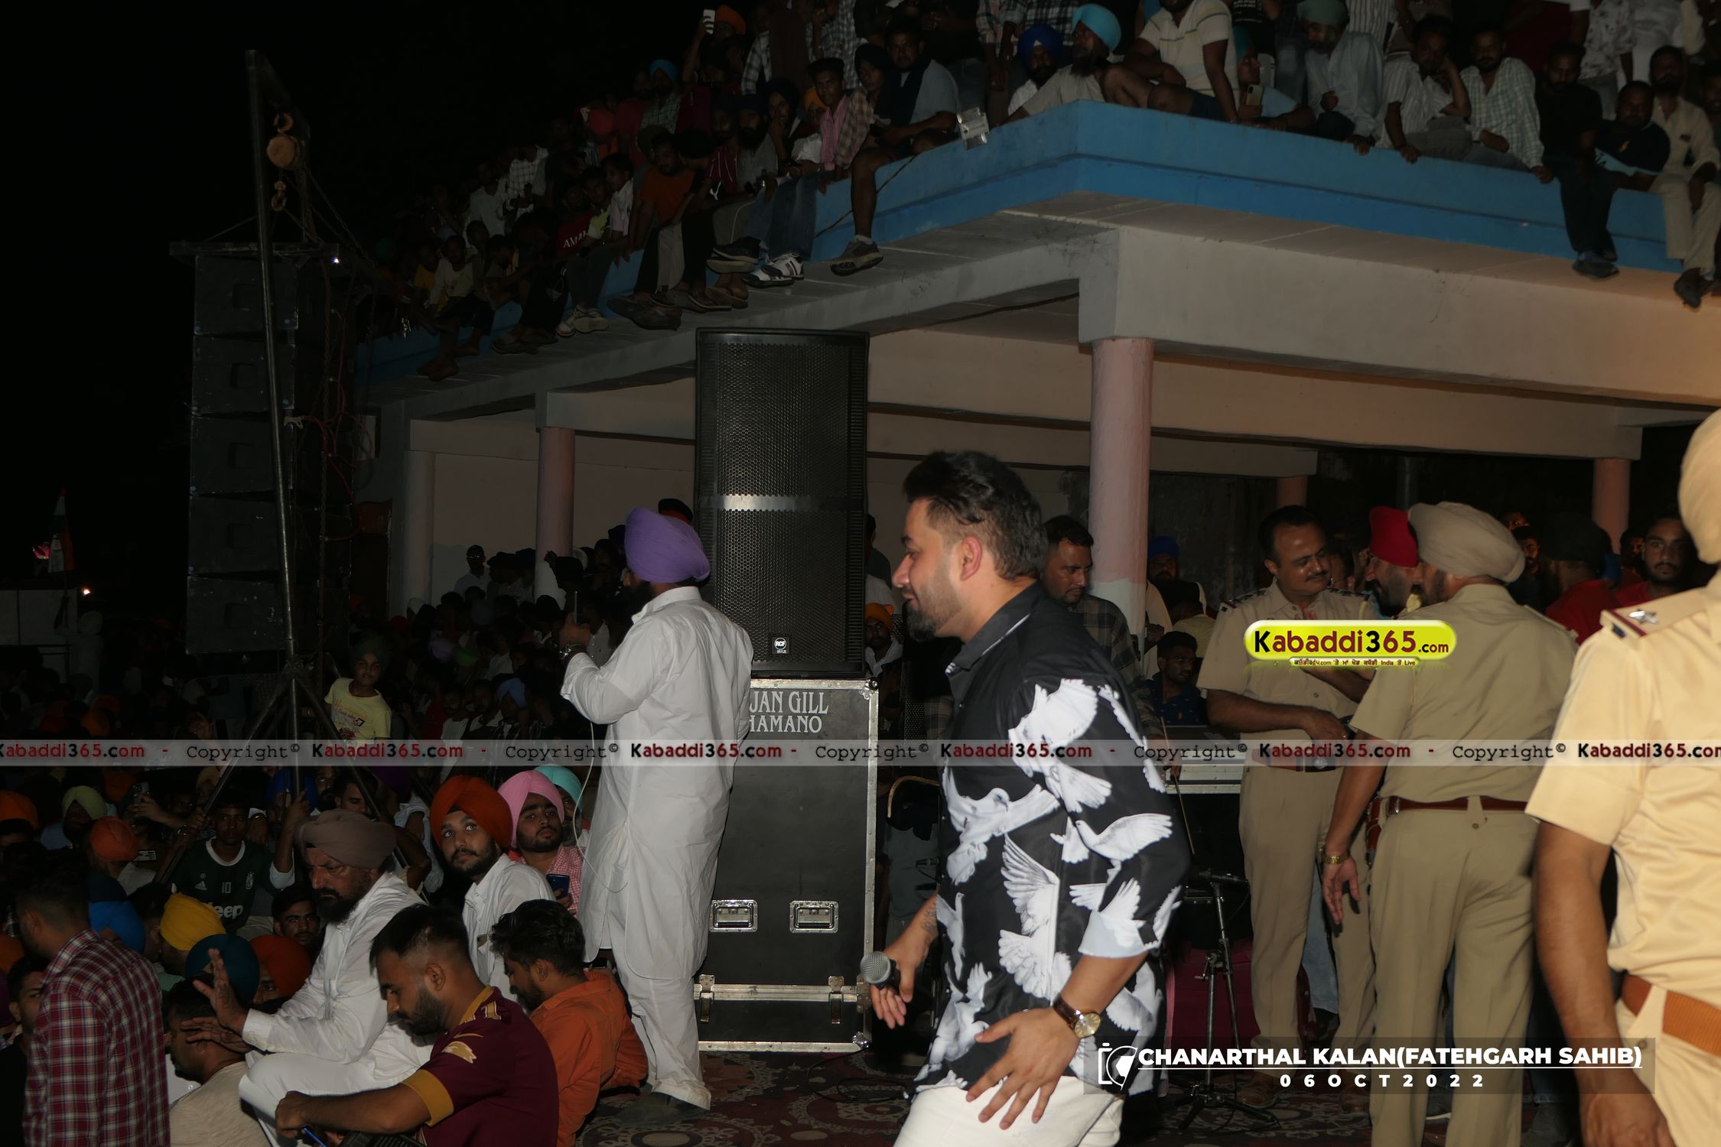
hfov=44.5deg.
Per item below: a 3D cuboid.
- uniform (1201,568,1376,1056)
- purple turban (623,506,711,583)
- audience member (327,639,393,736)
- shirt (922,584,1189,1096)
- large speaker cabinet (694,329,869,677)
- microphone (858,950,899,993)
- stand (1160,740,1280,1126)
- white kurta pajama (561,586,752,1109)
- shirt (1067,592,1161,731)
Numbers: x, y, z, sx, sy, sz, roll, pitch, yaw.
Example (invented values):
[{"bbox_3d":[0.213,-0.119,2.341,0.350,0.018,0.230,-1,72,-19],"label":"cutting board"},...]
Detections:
[{"bbox_3d":[1.266,0.752,6.220,0.520,1.450,0.360,2,0,-30],"label":"uniform"},{"bbox_3d":[-0.554,-0.083,6.020,0.265,0.215,0.220,1,-1,31],"label":"purple turban"},{"bbox_3d":[-2.565,0.912,10.800,0.420,1.150,0.300,1,-1,-11],"label":"audience member"},{"bbox_3d":[0.289,0.395,3.150,0.390,0.750,0.460,1,0,-7],"label":"shirt"},{"bbox_3d":[-0.276,-0.230,7.240,0.570,1.140,0.580,1,-1,-3],"label":"large speaker cabinet"},{"bbox_3d":[0.061,0.656,3.363,0.052,0.052,0.250,0,-25,24],"label":"microphone"},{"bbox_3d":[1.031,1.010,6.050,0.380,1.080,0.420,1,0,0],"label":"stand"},{"bbox_3d":[-0.582,0.778,6.050,0.460,1.480,0.500,1,0,30],"label":"white kurta pajama"},{"bbox_3d":[0.527,0.384,6.000,0.620,0.680,0.360,1,-1,-9],"label":"shirt"}]

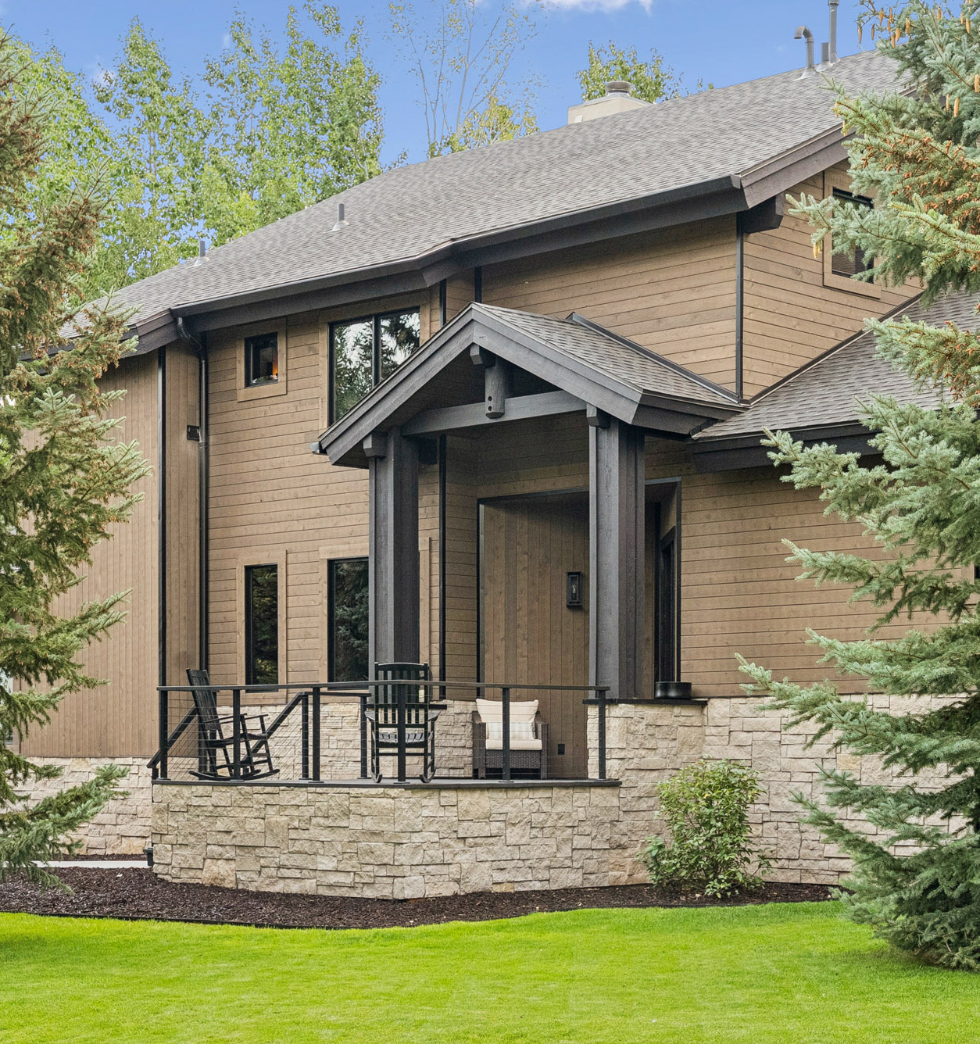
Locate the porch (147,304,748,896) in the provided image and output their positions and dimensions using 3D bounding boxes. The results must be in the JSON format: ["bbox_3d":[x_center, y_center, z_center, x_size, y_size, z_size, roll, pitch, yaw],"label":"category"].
[{"bbox_3d":[-0.563,0.708,23.689,4.750,6.110,4.500,-3,-4,43],"label":"porch"}]

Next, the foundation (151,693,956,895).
[{"bbox_3d":[0.619,2.673,22.573,7.000,1.950,4.500,-3,-4,43],"label":"foundation"}]

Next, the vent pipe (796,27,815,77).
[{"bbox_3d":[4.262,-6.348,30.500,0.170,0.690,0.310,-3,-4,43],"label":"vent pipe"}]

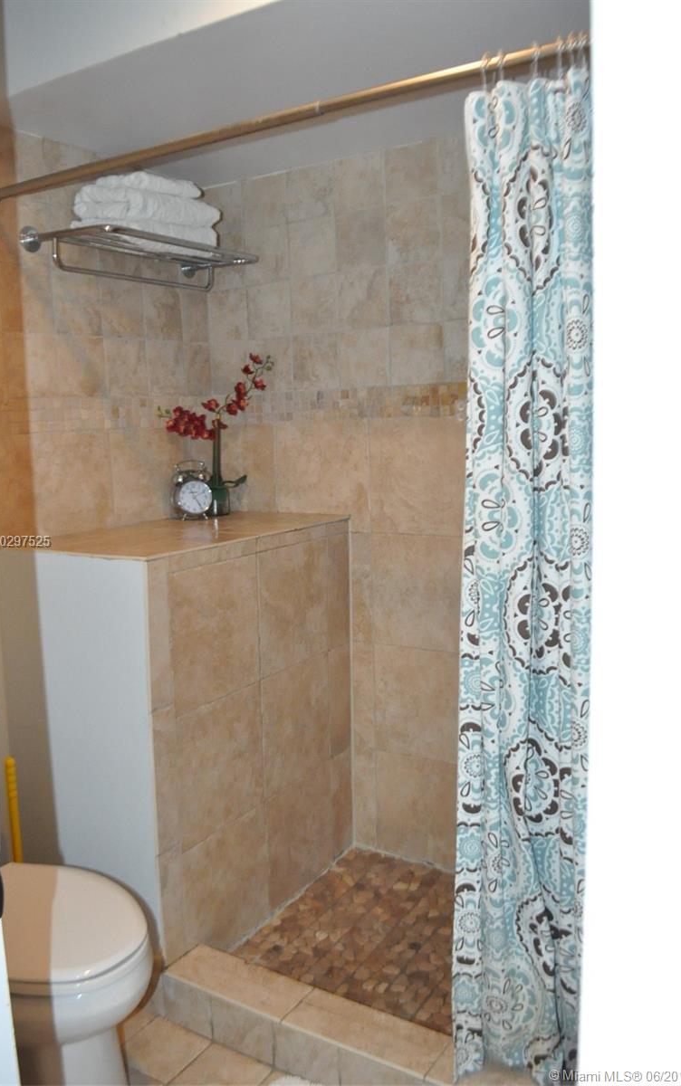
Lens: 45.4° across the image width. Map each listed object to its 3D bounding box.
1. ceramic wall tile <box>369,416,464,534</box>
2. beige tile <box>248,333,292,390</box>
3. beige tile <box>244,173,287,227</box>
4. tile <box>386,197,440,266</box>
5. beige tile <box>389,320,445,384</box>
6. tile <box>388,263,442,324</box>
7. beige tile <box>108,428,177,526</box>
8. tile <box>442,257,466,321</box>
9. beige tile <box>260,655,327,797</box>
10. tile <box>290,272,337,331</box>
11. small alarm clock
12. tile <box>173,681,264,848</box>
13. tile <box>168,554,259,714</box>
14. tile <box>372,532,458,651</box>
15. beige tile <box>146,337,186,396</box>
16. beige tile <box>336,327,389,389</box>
[{"bbox_3d":[0.225,-0.188,2.276,0.328,0.332,0.010,4,10,33],"label":"ceramic wall tile"},{"bbox_3d":[-0.207,-0.544,2.505,0.160,0.160,0.012,3,9,31],"label":"beige tile"},{"bbox_3d":[-0.217,-0.983,2.366,0.157,0.129,0.012,3,9,31],"label":"beige tile"},{"bbox_3d":[0.206,-0.862,2.263,0.164,0.164,0.012,3,8,31],"label":"tile"},{"bbox_3d":[0.217,-0.534,2.304,0.164,0.164,0.012,3,8,31],"label":"beige tile"},{"bbox_3d":[0.210,-0.699,2.282,0.160,0.160,0.012,3,9,30],"label":"tile"},{"bbox_3d":[-0.561,-0.193,2.426,0.012,0.280,0.327,3,9,31],"label":"beige tile"},{"bbox_3d":[0.351,-0.692,2.200,0.160,0.160,0.012,3,9,30],"label":"tile"},{"bbox_3d":[-0.117,0.482,2.186,0.012,0.317,0.309,3,9,31],"label":"beige tile"},{"bbox_3d":[-0.075,-0.715,2.447,0.161,0.160,0.012,3,9,30],"label":"tile"},{"bbox_3d":[-0.454,-0.161,2.479,0.115,0.176,0.060,-4,9,-22],"label":"small alarm clock"},{"bbox_3d":[-0.290,0.544,2.004,0.010,0.330,0.310,4,10,33],"label":"tile"},{"bbox_3d":[-0.289,0.204,1.880,0.012,0.318,0.309,3,9,31],"label":"tile"},{"bbox_3d":[0.244,0.145,2.391,0.333,0.337,0.012,3,9,30],"label":"tile"},{"bbox_3d":[-0.513,-0.511,2.382,0.012,0.153,0.150,3,9,31],"label":"beige tile"},{"bbox_3d":[0.072,-0.542,2.387,0.161,0.164,0.012,3,9,30],"label":"beige tile"}]

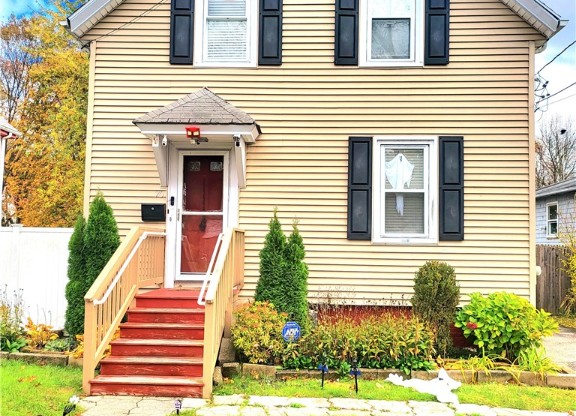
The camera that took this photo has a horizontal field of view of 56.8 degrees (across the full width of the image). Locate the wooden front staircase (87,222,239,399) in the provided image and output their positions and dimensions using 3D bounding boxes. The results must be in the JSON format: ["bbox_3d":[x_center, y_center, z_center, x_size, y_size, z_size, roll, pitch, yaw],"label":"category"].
[{"bbox_3d":[-1.447,1.181,7.002,1.410,1.835,2.530,1,-3,2],"label":"wooden front staircase"}]

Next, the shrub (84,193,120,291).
[{"bbox_3d":[-2.720,0.848,7.850,0.560,2.180,0.560,1,-4,1],"label":"shrub"}]

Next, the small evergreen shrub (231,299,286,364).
[{"bbox_3d":[-0.374,1.578,6.750,0.720,0.820,0.700,1,-4,1],"label":"small evergreen shrub"}]

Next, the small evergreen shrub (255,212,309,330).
[{"bbox_3d":[-0.089,1.029,7.689,0.779,1.926,0.560,1,-3,2],"label":"small evergreen shrub"}]

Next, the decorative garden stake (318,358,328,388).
[{"bbox_3d":[0.410,1.915,6.152,0.116,0.336,0.100,1,-3,2],"label":"decorative garden stake"}]

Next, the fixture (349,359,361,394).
[{"bbox_3d":[0.704,1.767,5.550,0.105,0.360,0.070,1,-4,1],"label":"fixture"}]

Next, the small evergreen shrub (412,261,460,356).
[{"bbox_3d":[2.106,1.400,7.540,0.665,1.294,0.620,1,-3,2],"label":"small evergreen shrub"}]

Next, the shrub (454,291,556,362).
[{"bbox_3d":[2.872,1.545,7.000,1.320,0.900,1.120,1,-4,1],"label":"shrub"}]

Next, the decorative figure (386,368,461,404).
[{"bbox_3d":[1.425,1.877,5.600,0.780,0.240,0.480,1,-4,1],"label":"decorative figure"}]

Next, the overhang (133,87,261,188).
[{"bbox_3d":[-1.308,-1.126,7.950,1.770,1.580,0.850,1,-3,2],"label":"overhang"}]

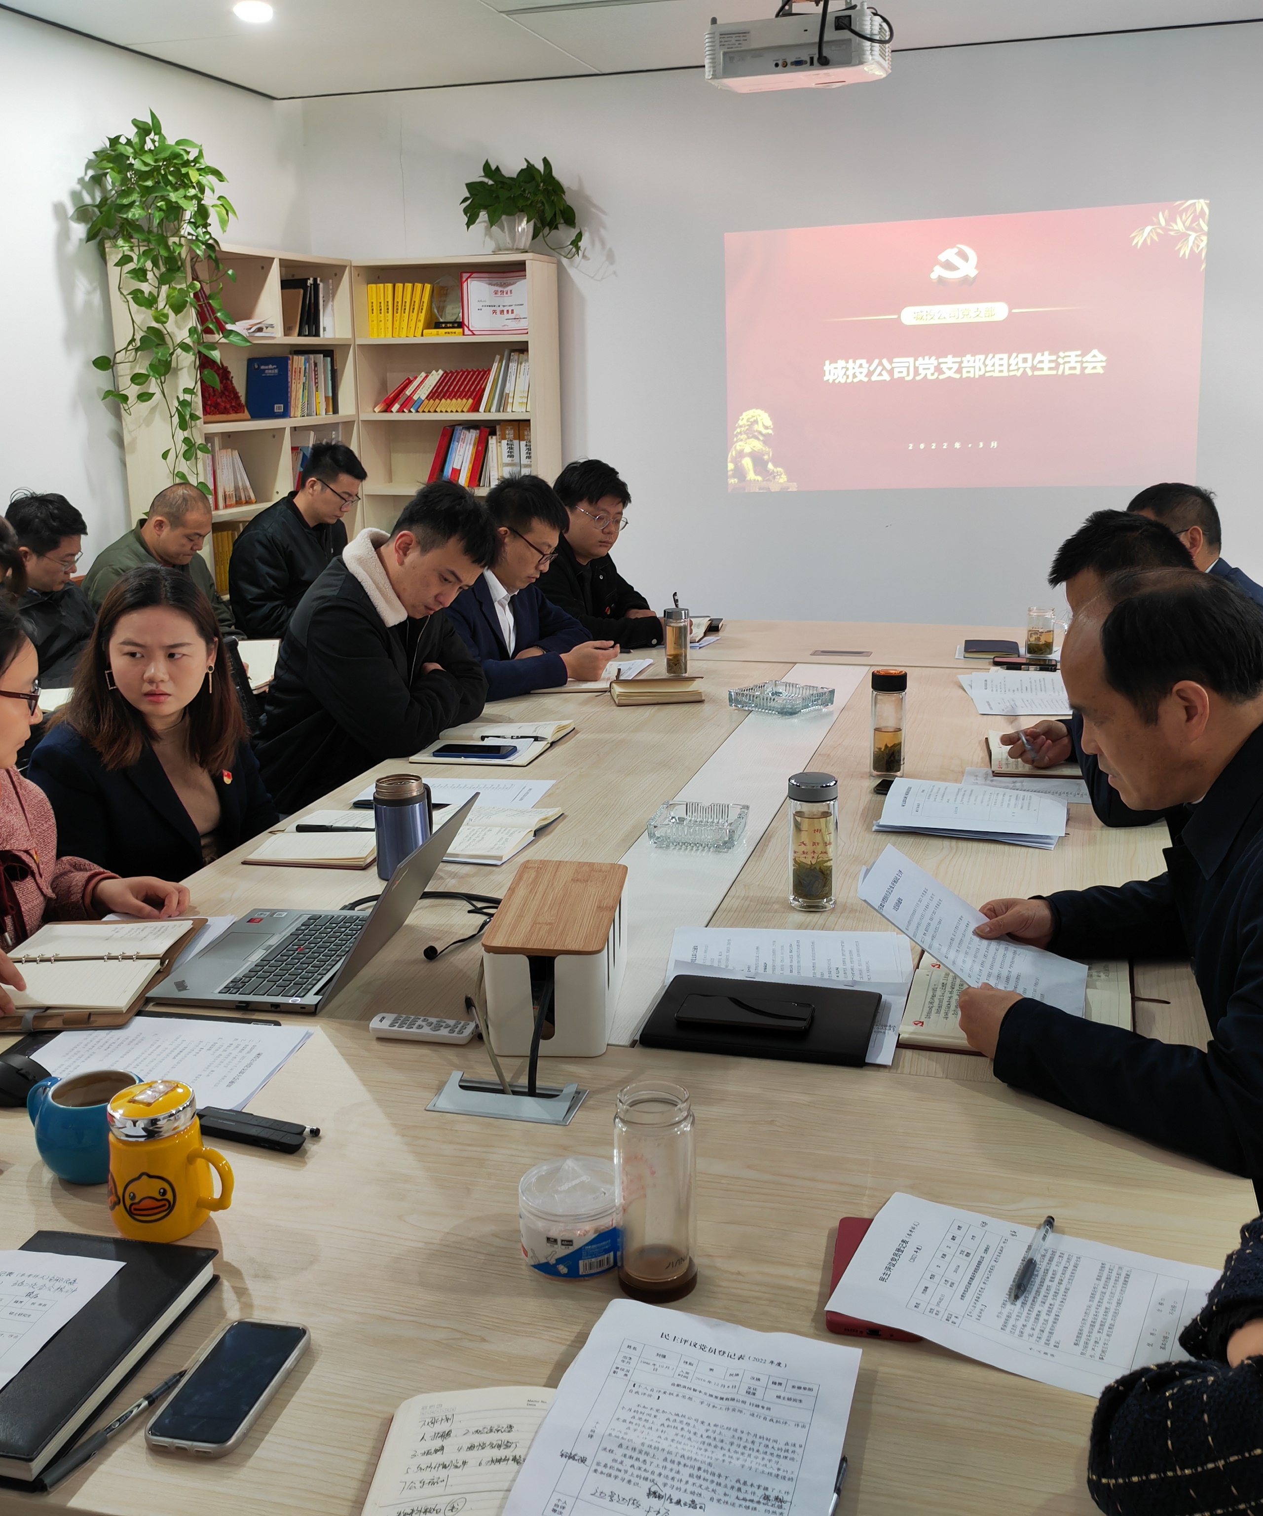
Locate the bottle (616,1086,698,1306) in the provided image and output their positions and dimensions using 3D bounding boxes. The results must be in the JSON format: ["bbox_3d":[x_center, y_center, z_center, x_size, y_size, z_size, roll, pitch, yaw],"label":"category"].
[{"bbox_3d":[0.021,0.367,1.339,0.067,0.169,0.067,-1,14,0],"label":"bottle"}]

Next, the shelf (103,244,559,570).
[{"bbox_3d":[-1.073,-0.986,6.346,1.160,2.000,1.411,4,14,20],"label":"shelf"}]

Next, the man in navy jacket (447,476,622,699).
[{"bbox_3d":[-0.291,-0.090,4.084,0.760,1.265,0.550,5,15,26],"label":"man in navy jacket"}]

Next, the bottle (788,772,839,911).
[{"bbox_3d":[0.259,0.119,2.246,0.066,0.186,0.066,2,14,14],"label":"bottle"}]

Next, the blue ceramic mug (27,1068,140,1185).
[{"bbox_3d":[-0.541,0.367,1.570,0.137,0.087,0.108,2,14,15],"label":"blue ceramic mug"}]

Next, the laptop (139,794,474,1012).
[{"bbox_3d":[-0.396,0.178,2.023,0.338,0.194,0.325,2,13,11],"label":"laptop"}]

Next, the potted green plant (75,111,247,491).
[{"bbox_3d":[-1.669,-1.619,5.584,0.480,1.240,0.500,2,14,15],"label":"potted green plant"}]

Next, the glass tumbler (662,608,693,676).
[{"bbox_3d":[0.118,-0.301,4.082,0.067,0.165,0.067,2,14,14],"label":"glass tumbler"}]

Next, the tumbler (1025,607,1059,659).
[{"bbox_3d":[1.084,-0.329,4.165,0.074,0.126,0.074,-1,14,0],"label":"tumbler"}]

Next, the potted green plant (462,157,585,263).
[{"bbox_3d":[-0.446,-2.243,6.423,0.470,0.410,0.400,4,14,20],"label":"potted green plant"}]

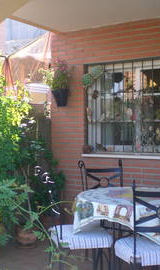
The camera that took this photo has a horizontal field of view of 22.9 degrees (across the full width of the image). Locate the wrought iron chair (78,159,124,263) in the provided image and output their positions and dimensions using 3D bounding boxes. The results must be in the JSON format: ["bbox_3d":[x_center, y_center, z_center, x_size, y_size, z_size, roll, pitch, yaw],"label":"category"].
[{"bbox_3d":[0.248,0.752,3.929,0.440,0.950,0.470,0,1,-14],"label":"wrought iron chair"}]

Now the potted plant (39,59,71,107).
[{"bbox_3d":[-0.305,-0.640,4.820,0.360,0.580,0.320,0,1,31],"label":"potted plant"}]

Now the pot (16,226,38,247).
[{"bbox_3d":[-0.581,1.124,4.394,0.240,0.200,0.240,0,1,0],"label":"pot"}]

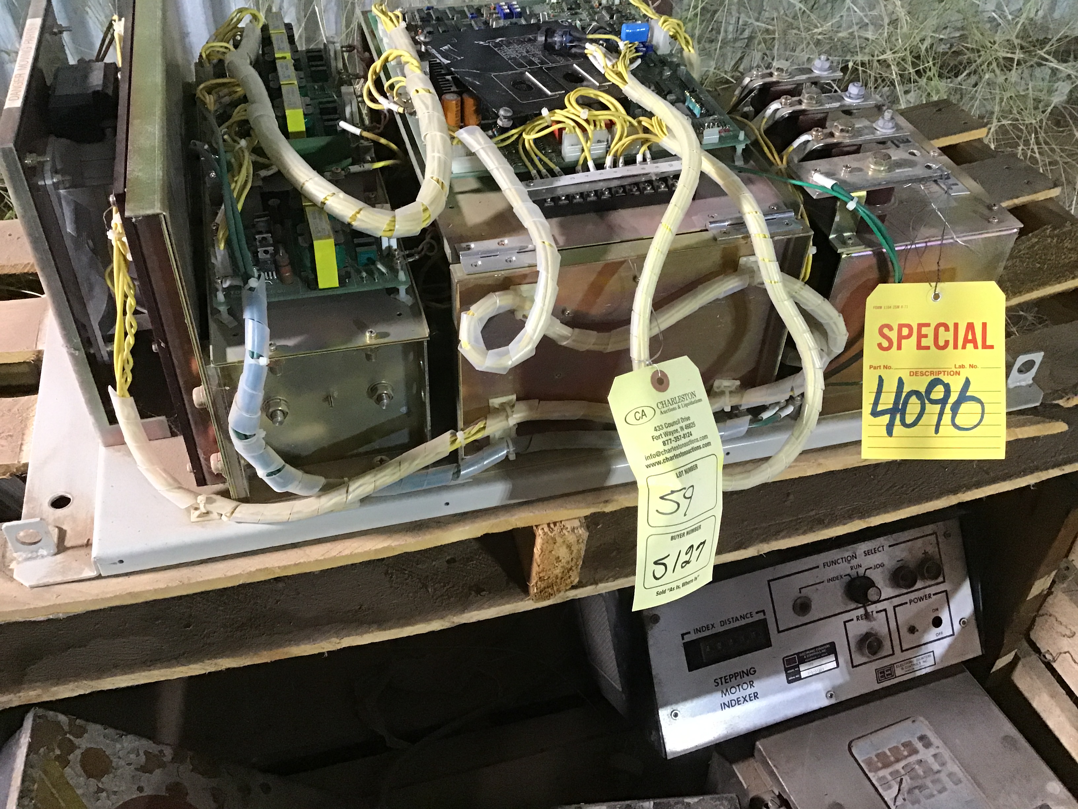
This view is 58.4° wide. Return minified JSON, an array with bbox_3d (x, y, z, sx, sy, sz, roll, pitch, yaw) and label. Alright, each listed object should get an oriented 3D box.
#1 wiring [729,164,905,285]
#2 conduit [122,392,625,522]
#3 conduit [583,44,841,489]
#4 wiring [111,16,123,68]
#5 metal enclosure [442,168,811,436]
[{"bbox_3d":[0.181,-0.125,0.625,0.088,0.065,0.102,-10,45,-12],"label":"wiring"},{"bbox_3d":[-0.106,0.017,0.649,0.324,0.095,0.060,-10,45,-12],"label":"conduit"},{"bbox_3d":[0.103,-0.096,0.678,0.150,0.258,0.219,-10,45,-12],"label":"conduit"},{"bbox_3d":[-0.268,-0.231,0.613,0.008,0.036,0.014,-10,45,-12],"label":"wiring"},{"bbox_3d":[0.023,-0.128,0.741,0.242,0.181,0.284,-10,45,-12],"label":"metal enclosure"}]

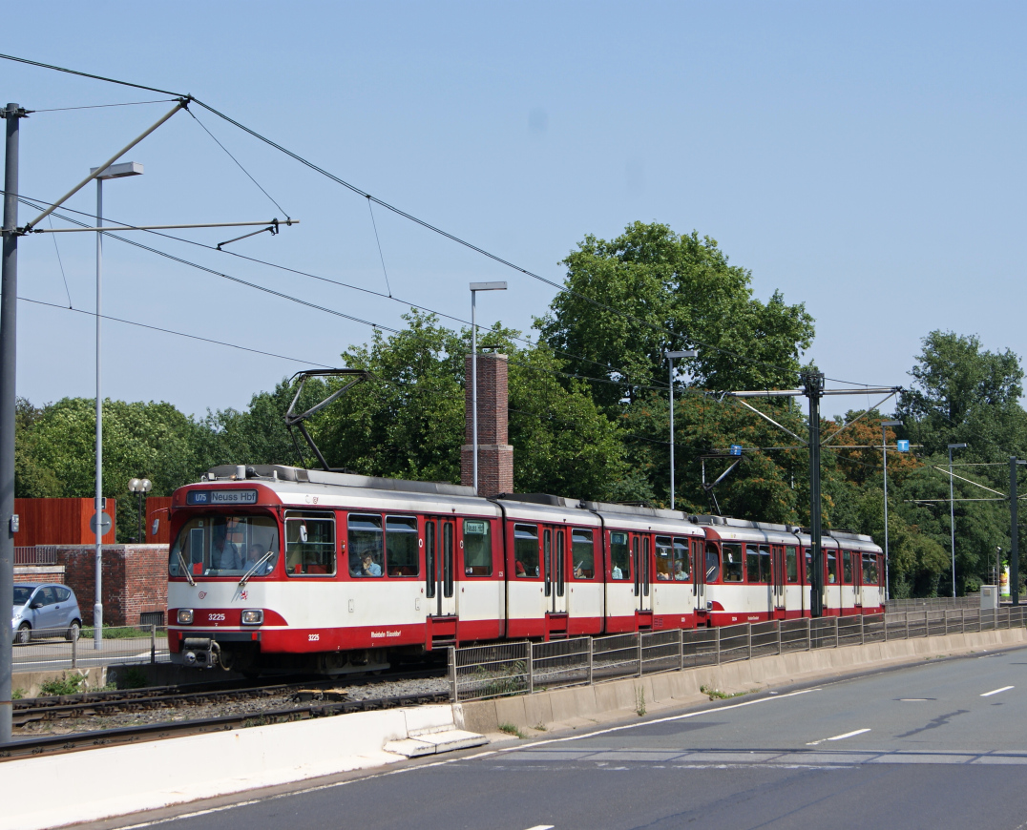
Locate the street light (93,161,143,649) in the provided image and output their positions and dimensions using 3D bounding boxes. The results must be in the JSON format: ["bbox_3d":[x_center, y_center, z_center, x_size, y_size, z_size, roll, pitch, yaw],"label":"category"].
[{"bbox_3d":[-9.381,-0.264,54.806,1.200,11.650,0.500,-2,-5,21],"label":"street light"}]

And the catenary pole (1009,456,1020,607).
[{"bbox_3d":[24.713,5.815,114.000,0.290,7.700,0.290,-2,-5,21],"label":"catenary pole"}]

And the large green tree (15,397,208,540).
[{"bbox_3d":[-21.104,4.704,121.985,10.000,11.500,10.300,-2,-5,21],"label":"large green tree"}]

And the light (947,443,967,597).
[{"bbox_3d":[32.200,7.936,167.347,1.250,11.750,0.420,-2,-5,21],"label":"light"}]

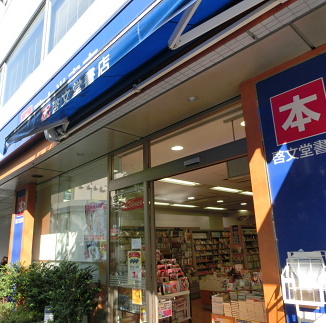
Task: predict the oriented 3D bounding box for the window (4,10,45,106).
[{"bbox_3d":[-3.281,-2.266,6.905,0.120,1.407,2.465,12,-21,-41],"label":"window"}]

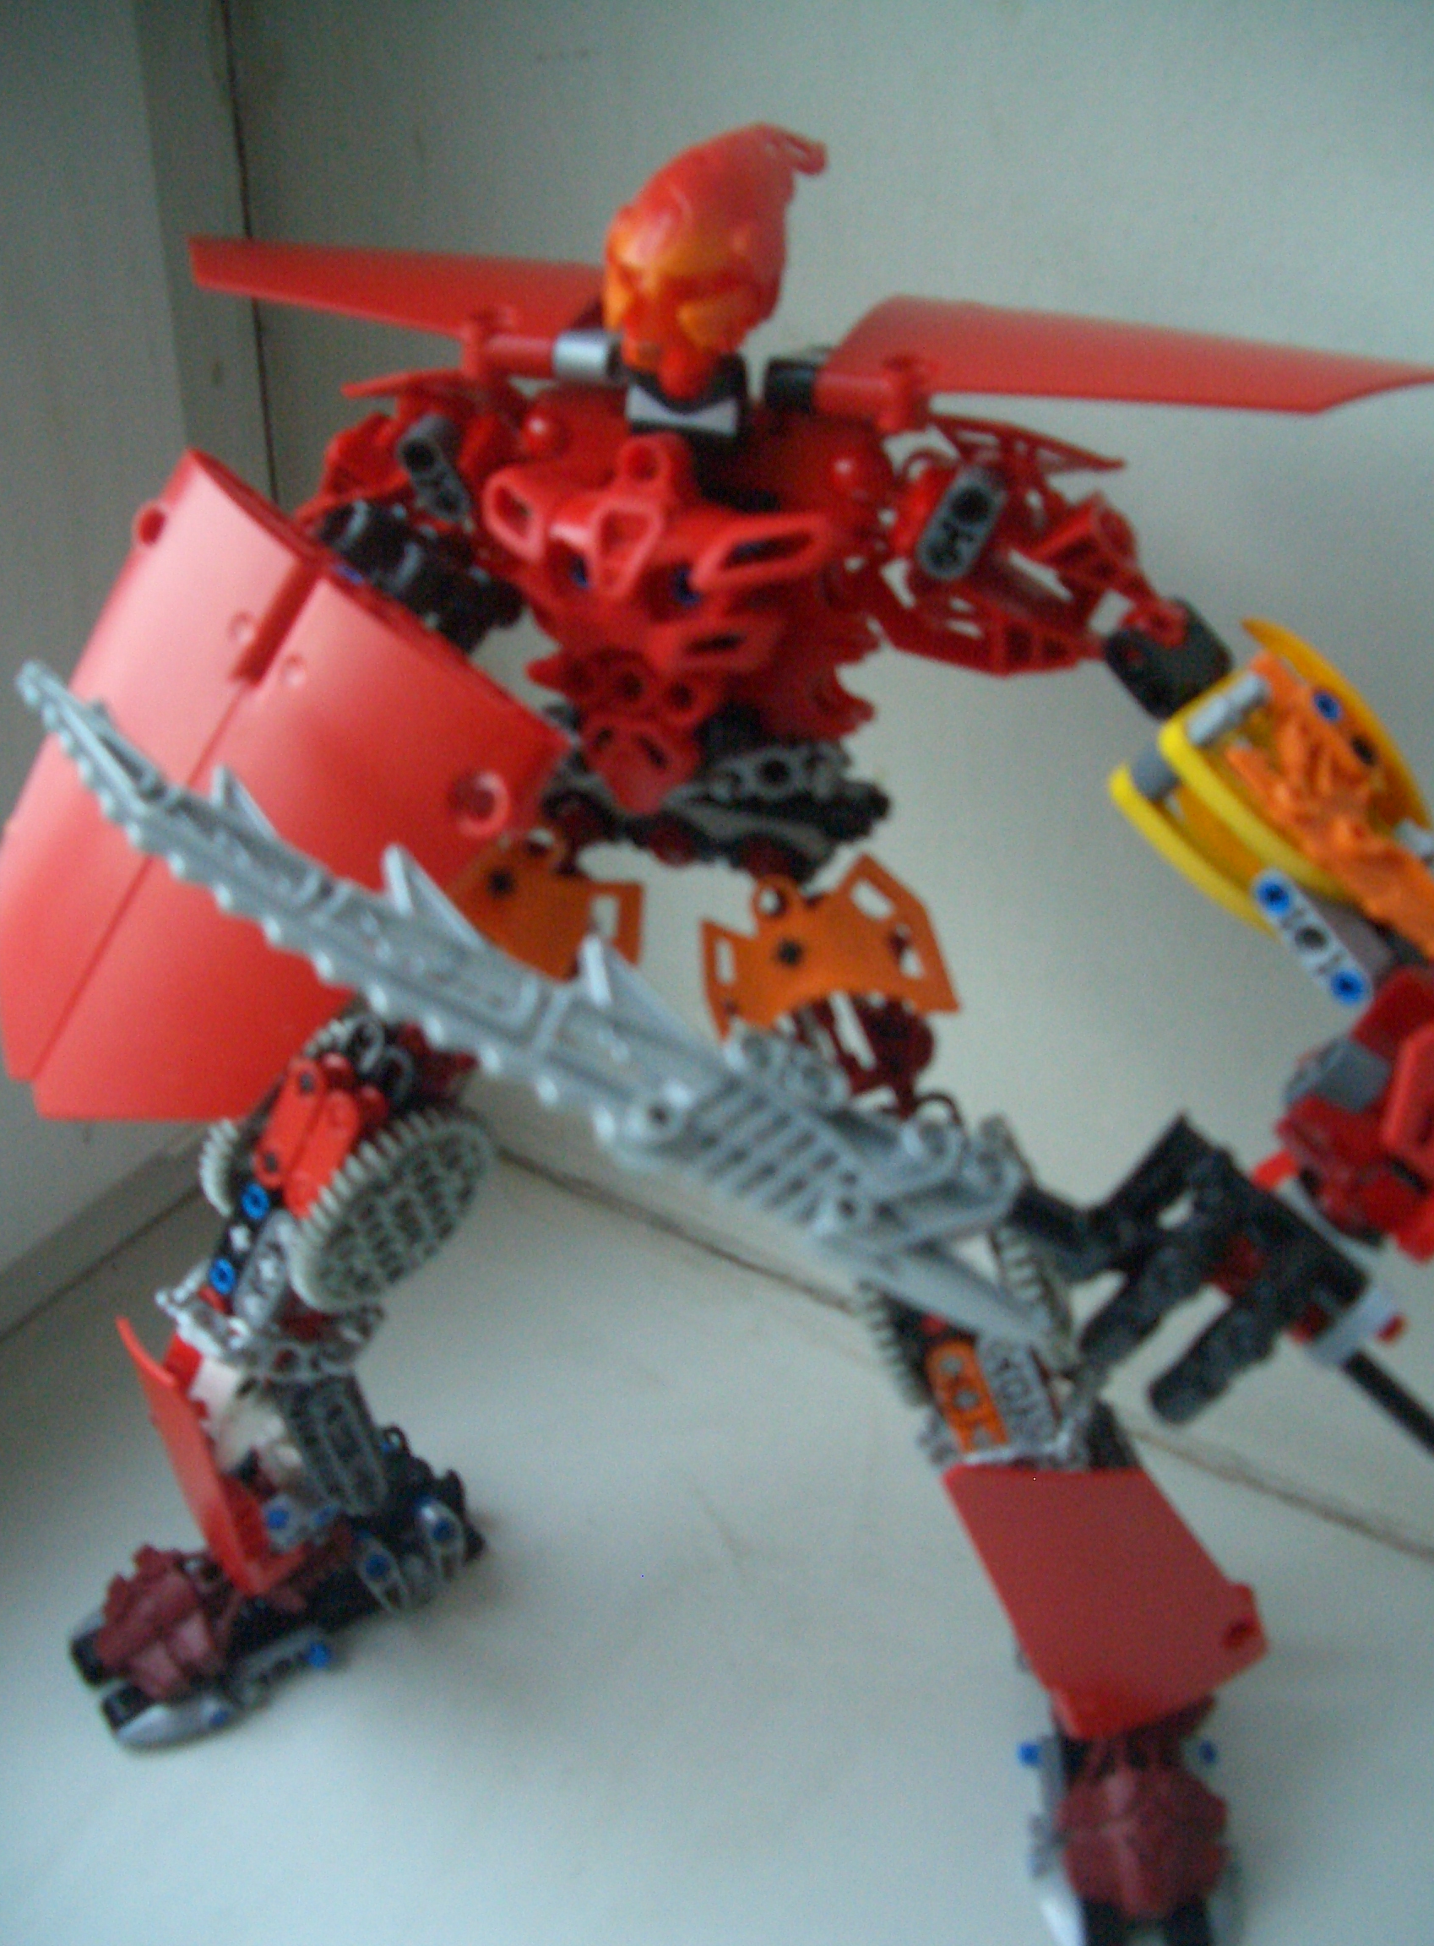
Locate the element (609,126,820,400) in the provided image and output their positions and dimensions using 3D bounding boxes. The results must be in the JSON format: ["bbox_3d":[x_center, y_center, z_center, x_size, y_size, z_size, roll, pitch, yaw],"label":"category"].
[{"bbox_3d":[-0.001,-0.100,0.278,0.028,0.038,0.040,23,39,30],"label":"element"}]

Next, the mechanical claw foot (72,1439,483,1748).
[{"bbox_3d":[-0.079,0.105,0.351,0.073,0.026,0.030,-19,38,-27],"label":"mechanical claw foot"}]

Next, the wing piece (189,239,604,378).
[{"bbox_3d":[-0.056,-0.109,0.319,0.086,0.011,0.028,16,48,26],"label":"wing piece"}]

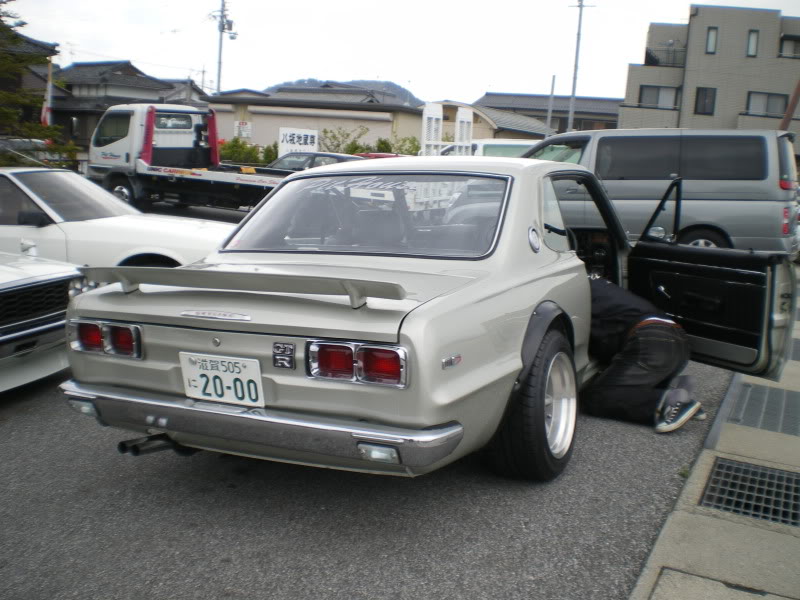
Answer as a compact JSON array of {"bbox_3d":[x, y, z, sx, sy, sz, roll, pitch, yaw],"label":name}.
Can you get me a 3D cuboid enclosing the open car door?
[{"bbox_3d":[1.553,-0.140,4.260,0.160,0.940,1.130,-4,9,-20],"label":"open car door"}]

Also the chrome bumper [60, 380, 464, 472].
[{"bbox_3d":[-0.556,0.388,2.767,1.570,0.130,0.260,3,9,27],"label":"chrome bumper"}]

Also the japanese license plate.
[{"bbox_3d":[-0.588,0.263,2.742,0.330,0.165,0.015,3,16,27],"label":"japanese license plate"}]

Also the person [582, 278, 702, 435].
[{"bbox_3d":[1.077,0.182,4.111,0.500,0.820,0.980,-5,13,-37],"label":"person"}]

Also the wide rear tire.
[{"bbox_3d":[0.520,0.405,3.272,0.230,0.585,0.585,0,7,28],"label":"wide rear tire"}]

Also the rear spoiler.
[{"bbox_3d":[-0.542,-0.043,2.746,1.310,0.095,0.130,3,9,27],"label":"rear spoiler"}]

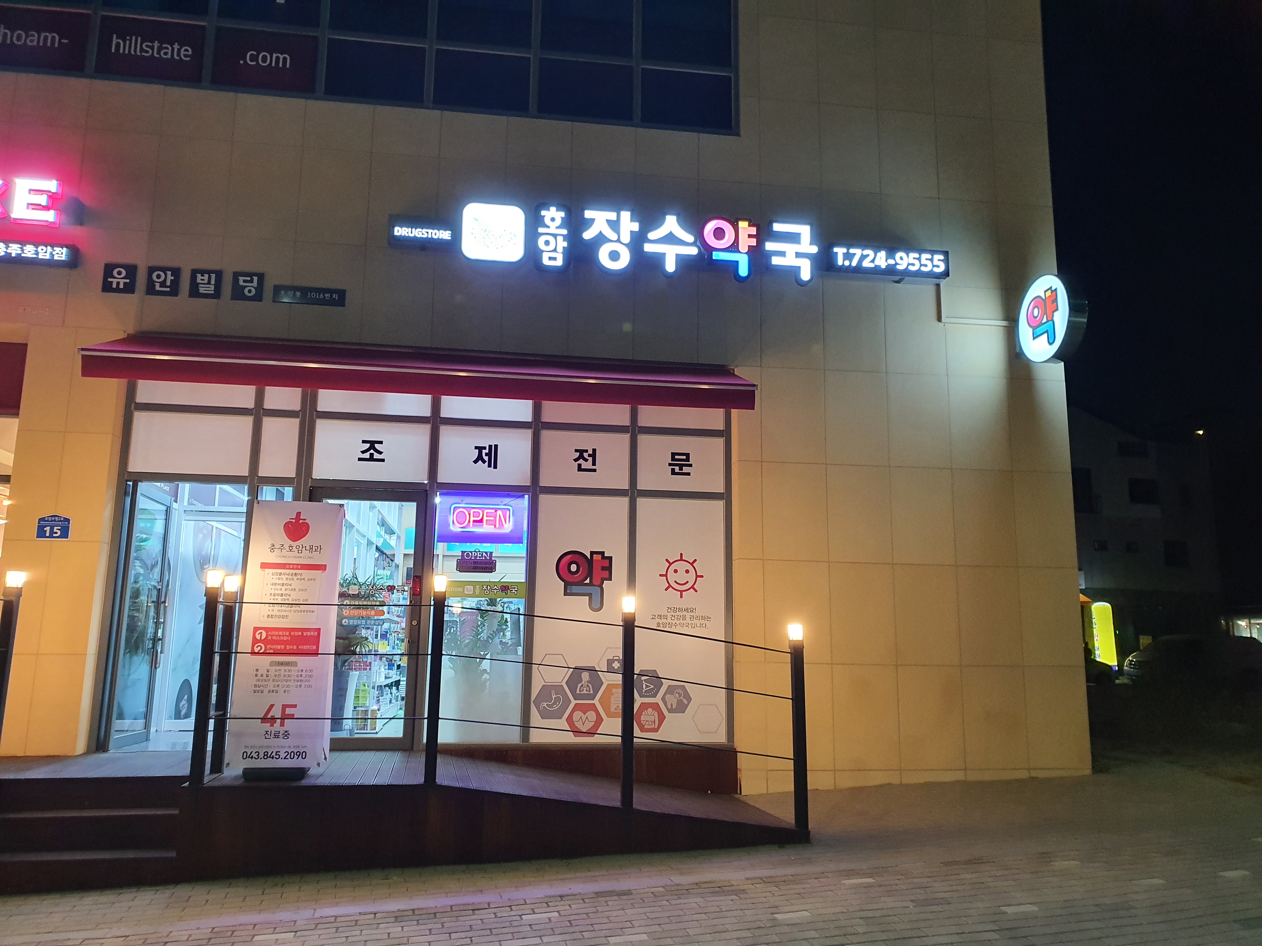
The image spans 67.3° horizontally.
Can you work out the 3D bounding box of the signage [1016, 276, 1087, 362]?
[{"bbox_3d":[3.768,-1.377,8.492,0.170,0.775,0.775,2,-10,-8],"label":"signage"}]

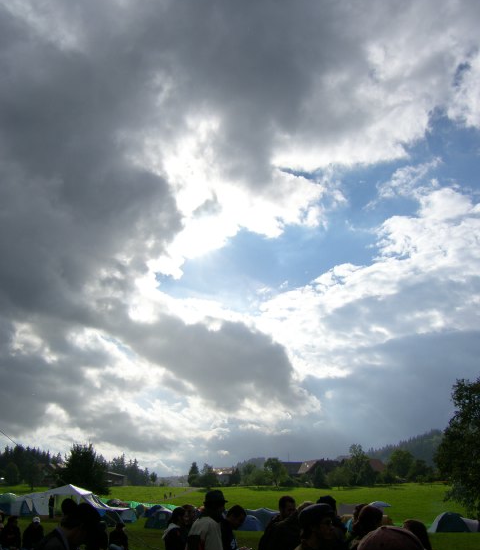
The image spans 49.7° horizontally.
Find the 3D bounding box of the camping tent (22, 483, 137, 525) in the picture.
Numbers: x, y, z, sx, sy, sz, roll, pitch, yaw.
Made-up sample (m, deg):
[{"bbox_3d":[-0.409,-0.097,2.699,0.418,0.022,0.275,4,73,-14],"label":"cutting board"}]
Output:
[{"bbox_3d":[-12.225,17.582,40.000,7.587,2.591,5.000,4,-23,-9],"label":"camping tent"}]

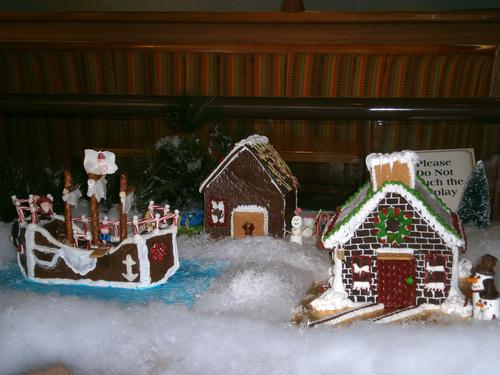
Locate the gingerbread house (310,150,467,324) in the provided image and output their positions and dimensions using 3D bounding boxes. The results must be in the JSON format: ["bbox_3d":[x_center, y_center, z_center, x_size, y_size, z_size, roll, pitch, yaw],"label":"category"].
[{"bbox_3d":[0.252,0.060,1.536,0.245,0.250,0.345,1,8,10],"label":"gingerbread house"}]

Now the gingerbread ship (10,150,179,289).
[{"bbox_3d":[-0.297,0.049,1.636,0.330,0.234,0.150,1,8,9],"label":"gingerbread ship"}]

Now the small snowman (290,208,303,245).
[{"bbox_3d":[0.100,0.085,1.870,0.027,0.078,0.026,0,8,3],"label":"small snowman"}]

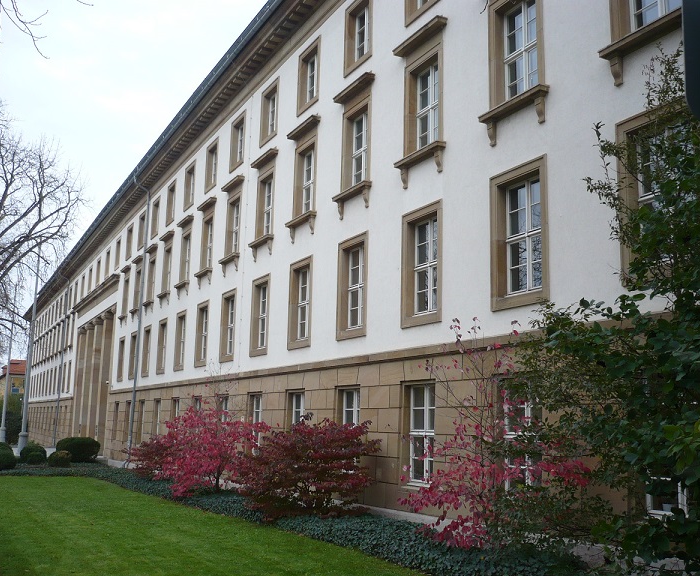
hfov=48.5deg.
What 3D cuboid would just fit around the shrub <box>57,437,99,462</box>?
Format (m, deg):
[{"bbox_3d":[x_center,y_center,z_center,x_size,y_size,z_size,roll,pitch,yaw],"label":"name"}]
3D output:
[{"bbox_3d":[-14.335,8.554,41.000,2.300,1.450,2.100,6,-11,-27],"label":"shrub"}]

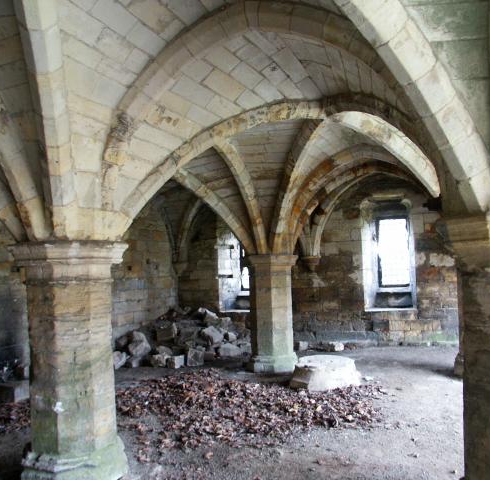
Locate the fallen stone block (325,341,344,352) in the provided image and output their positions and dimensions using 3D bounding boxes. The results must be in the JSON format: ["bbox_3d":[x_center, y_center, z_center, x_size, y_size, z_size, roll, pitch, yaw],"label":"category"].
[{"bbox_3d":[1.635,1.925,9.408,0.310,0.190,0.250,-2,-3,15],"label":"fallen stone block"}]

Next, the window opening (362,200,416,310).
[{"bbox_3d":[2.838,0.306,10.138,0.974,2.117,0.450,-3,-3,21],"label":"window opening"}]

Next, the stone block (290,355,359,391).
[{"bbox_3d":[1.050,1.757,6.834,0.860,0.270,0.820,0,-3,-25],"label":"stone block"}]

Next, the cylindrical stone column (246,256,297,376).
[{"bbox_3d":[0.416,1.092,8.012,0.810,1.760,0.810,-3,-3,21],"label":"cylindrical stone column"}]

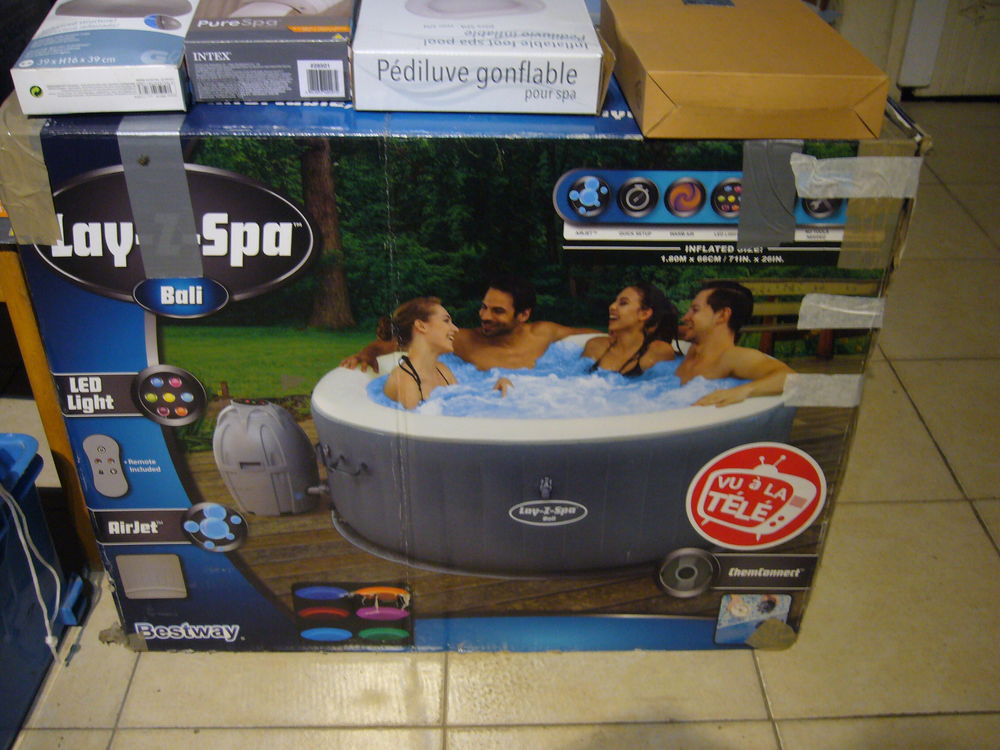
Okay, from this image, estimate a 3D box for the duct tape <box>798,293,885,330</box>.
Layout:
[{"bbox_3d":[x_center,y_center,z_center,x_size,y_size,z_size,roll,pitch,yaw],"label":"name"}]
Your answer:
[{"bbox_3d":[0.296,-0.055,0.872,0.071,0.035,0.010,0,34,0],"label":"duct tape"}]

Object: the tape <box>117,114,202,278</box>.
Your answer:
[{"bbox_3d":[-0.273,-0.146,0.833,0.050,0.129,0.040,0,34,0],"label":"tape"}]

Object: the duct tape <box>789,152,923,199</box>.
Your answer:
[{"bbox_3d":[0.281,-0.158,0.803,0.105,0.038,0.012,0,34,0],"label":"duct tape"}]

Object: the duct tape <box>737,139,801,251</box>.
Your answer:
[{"bbox_3d":[0.215,-0.146,0.812,0.051,0.096,0.008,0,34,0],"label":"duct tape"}]

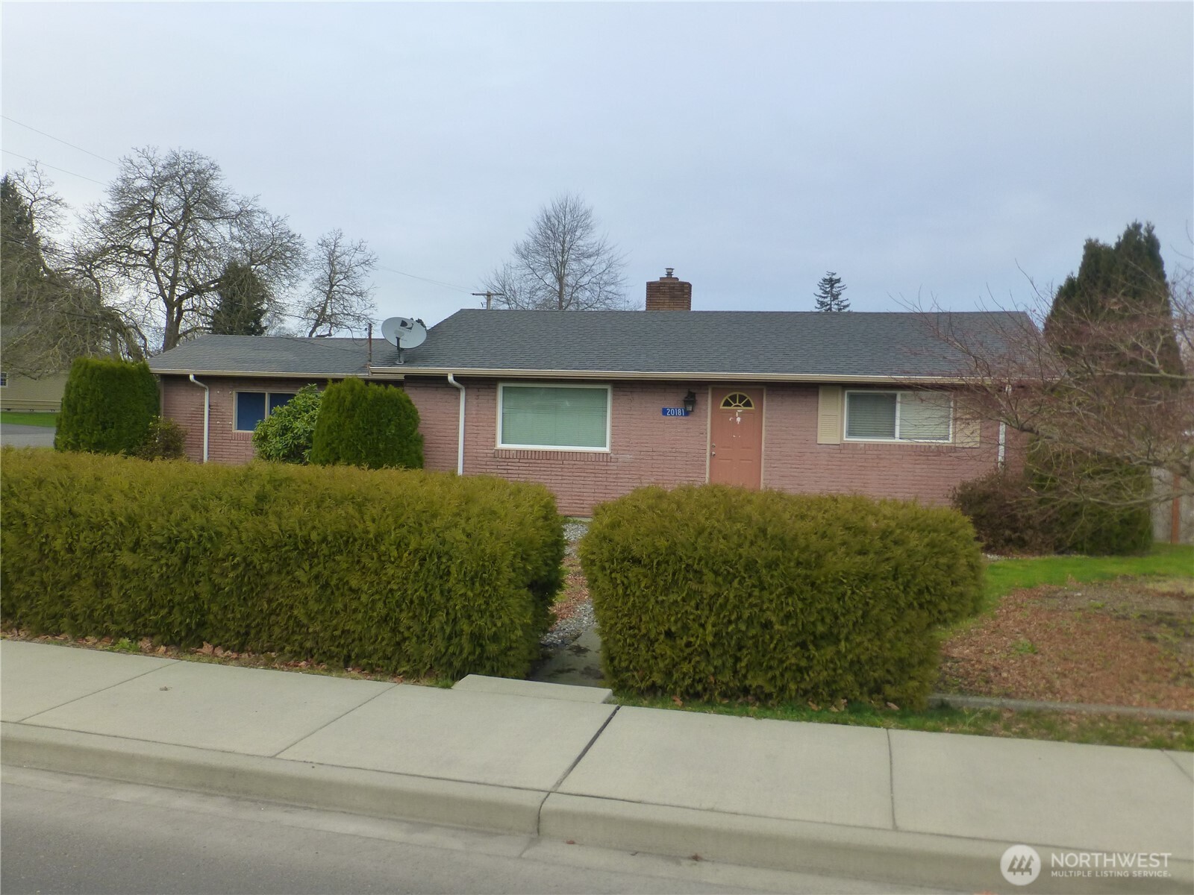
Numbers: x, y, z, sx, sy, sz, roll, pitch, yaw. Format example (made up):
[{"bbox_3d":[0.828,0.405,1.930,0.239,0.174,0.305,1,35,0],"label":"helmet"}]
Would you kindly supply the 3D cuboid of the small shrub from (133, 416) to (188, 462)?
[{"bbox_3d":[-9.352,0.092,22.183,1.200,1.520,1.200,2,1,14],"label":"small shrub"}]

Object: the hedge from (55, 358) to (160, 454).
[{"bbox_3d":[-10.640,-0.542,22.500,2.240,2.700,2.000,2,1,14],"label":"hedge"}]

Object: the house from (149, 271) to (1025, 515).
[{"bbox_3d":[-0.923,-1.170,22.090,18.700,4.570,8.400,2,1,14],"label":"house"}]

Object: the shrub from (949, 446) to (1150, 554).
[{"bbox_3d":[6.539,0.766,14.861,2.600,1.500,2.000,2,1,14],"label":"shrub"}]

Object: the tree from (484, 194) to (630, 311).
[{"bbox_3d":[-2.302,-6.614,55.148,7.500,13.700,7.500,2,1,14],"label":"tree"}]

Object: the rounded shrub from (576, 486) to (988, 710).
[{"bbox_3d":[1.135,0.930,6.587,2.430,1.240,1.300,2,1,14],"label":"rounded shrub"}]

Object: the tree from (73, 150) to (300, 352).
[{"bbox_3d":[-17.892,-6.588,45.141,9.600,13.000,9.600,2,1,14],"label":"tree"}]

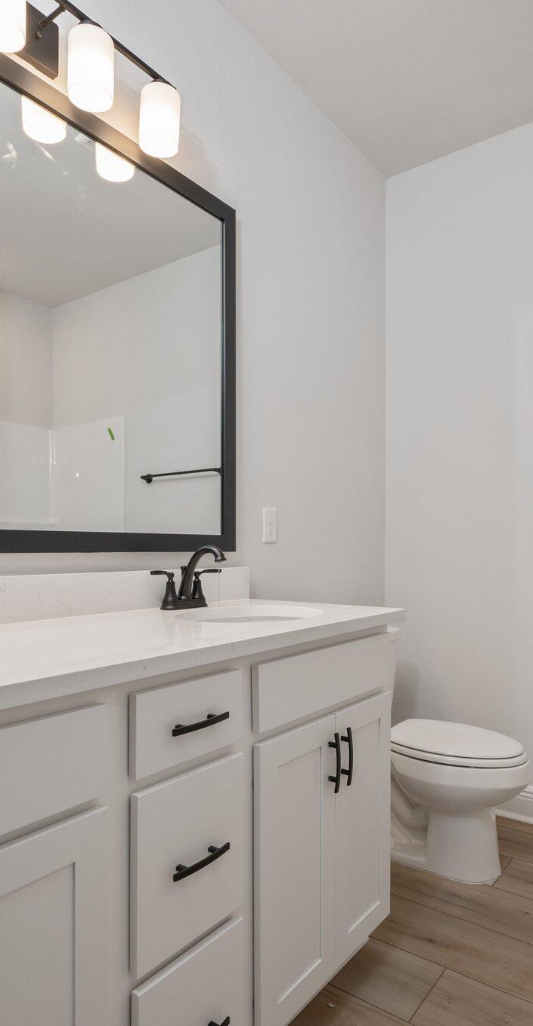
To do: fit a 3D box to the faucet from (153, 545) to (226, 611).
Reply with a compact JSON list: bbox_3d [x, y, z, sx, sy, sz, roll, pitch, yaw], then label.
[{"bbox_3d":[-0.188,0.176,1.649,0.173,0.172,0.247,-2,-3,37],"label":"faucet"}]

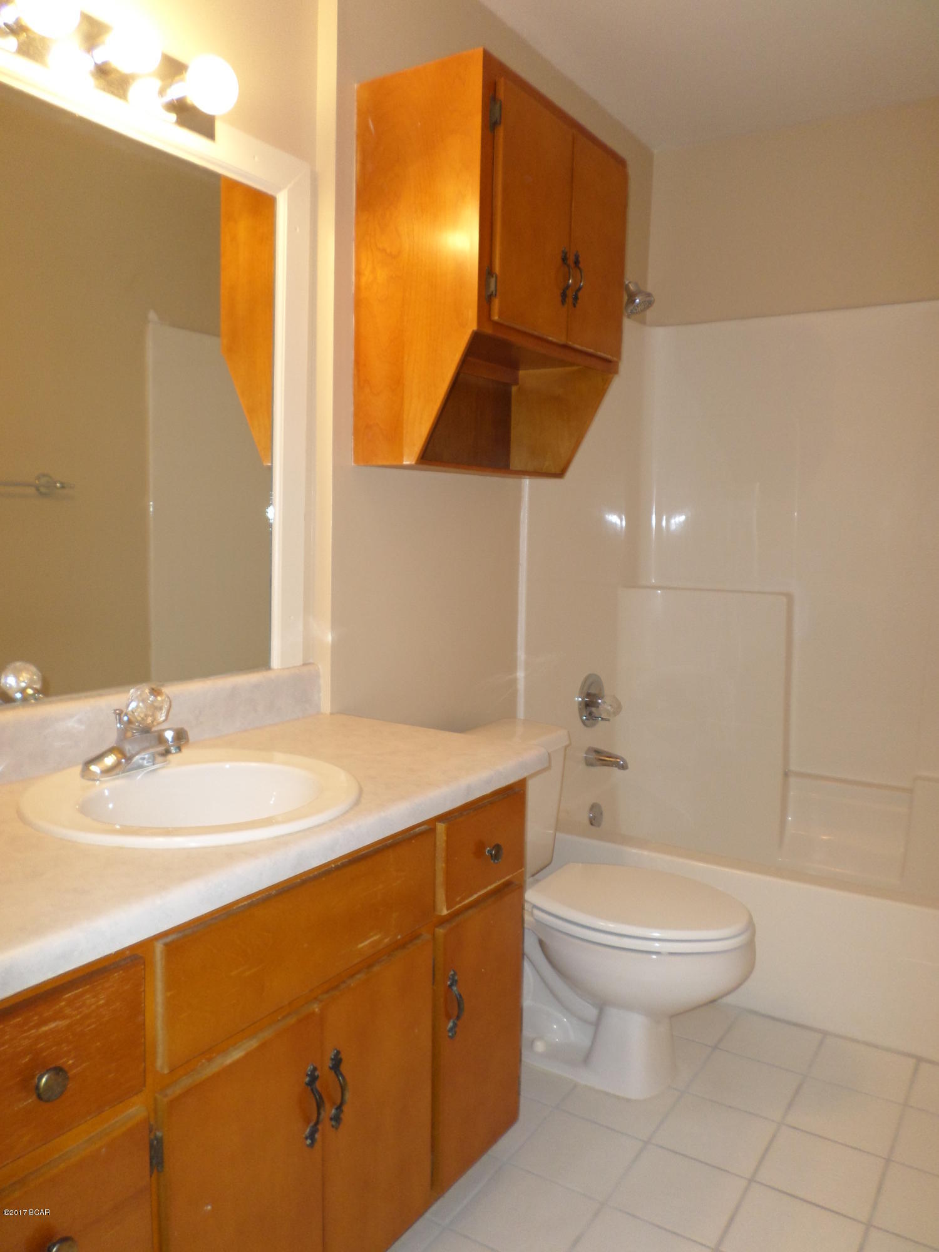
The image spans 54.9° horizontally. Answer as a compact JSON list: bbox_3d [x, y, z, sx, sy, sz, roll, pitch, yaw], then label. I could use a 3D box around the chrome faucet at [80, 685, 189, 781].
[{"bbox_3d":[-0.472,0.156,1.335,0.175,0.136,0.161,5,7,33],"label":"chrome faucet"}]

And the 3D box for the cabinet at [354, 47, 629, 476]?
[{"bbox_3d":[0.069,-0.692,1.952,0.310,0.732,0.610,5,7,33],"label":"cabinet"}]

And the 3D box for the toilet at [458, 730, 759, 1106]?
[{"bbox_3d":[0.280,0.634,2.022,0.743,0.699,0.450,5,7,33],"label":"toilet"}]

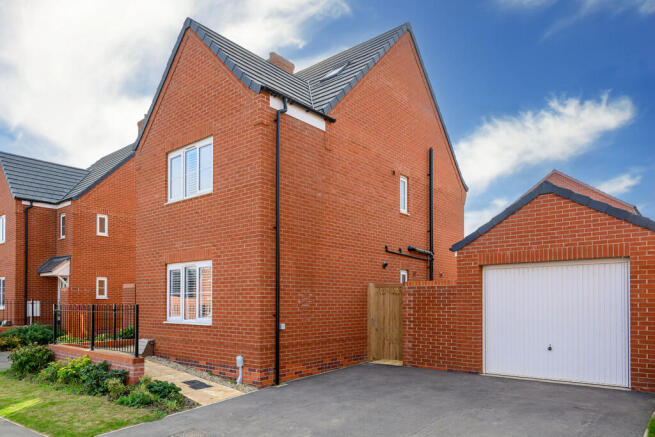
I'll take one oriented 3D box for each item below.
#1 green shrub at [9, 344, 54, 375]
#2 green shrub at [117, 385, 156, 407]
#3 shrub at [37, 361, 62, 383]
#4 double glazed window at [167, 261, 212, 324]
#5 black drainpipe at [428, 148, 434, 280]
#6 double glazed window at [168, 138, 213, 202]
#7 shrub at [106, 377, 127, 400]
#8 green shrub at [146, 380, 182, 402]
[{"bbox_3d":[-6.541,3.116,9.650,1.000,0.620,0.950,-4,-6,39],"label":"green shrub"},{"bbox_3d":[-2.974,2.756,6.800,0.620,0.310,0.520,-4,-6,39],"label":"green shrub"},{"bbox_3d":[-5.538,3.048,8.700,0.520,0.420,0.480,-4,-6,39],"label":"shrub"},{"bbox_3d":[-2.995,1.622,9.470,1.680,1.350,0.120,-4,-6,39],"label":"double glazed window"},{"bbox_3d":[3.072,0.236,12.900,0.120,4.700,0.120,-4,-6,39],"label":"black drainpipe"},{"bbox_3d":[-2.995,-1.015,9.470,1.680,1.180,0.120,-4,-6,39],"label":"double glazed window"},{"bbox_3d":[-3.430,2.764,7.100,0.340,0.360,0.330,-4,-6,39],"label":"shrub"},{"bbox_3d":[-2.650,2.813,7.100,0.580,0.330,0.520,-4,-6,39],"label":"green shrub"}]

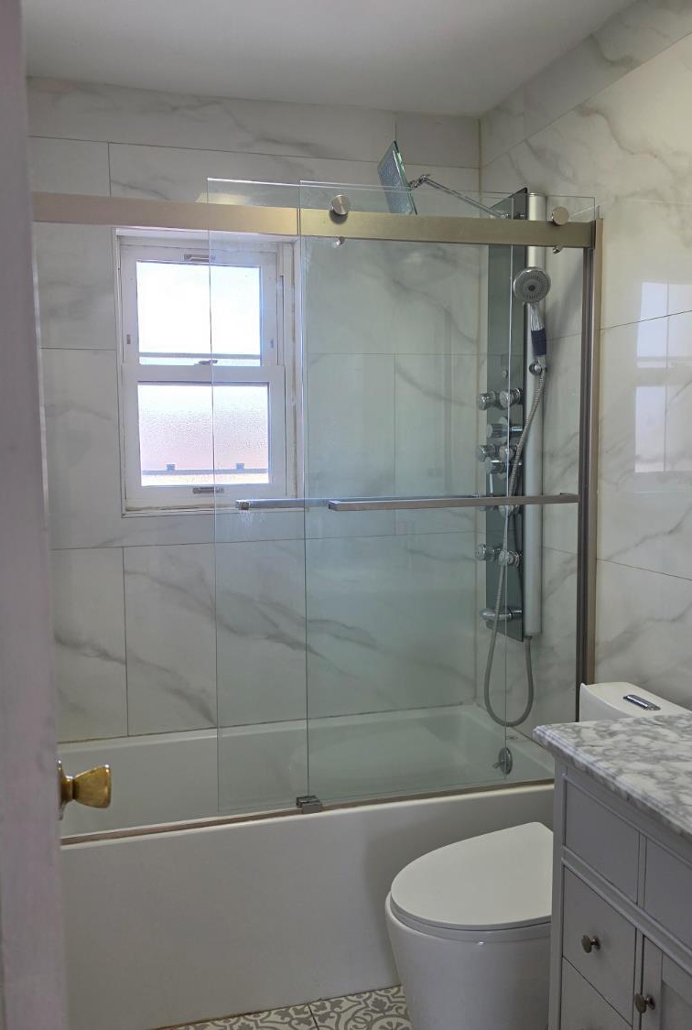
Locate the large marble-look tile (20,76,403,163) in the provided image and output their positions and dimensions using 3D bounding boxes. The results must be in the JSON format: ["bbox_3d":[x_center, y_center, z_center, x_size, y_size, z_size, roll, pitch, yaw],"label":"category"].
[{"bbox_3d":[-0.421,-1.219,2.841,1.210,0.165,0.012,-2,5,-16],"label":"large marble-look tile"}]

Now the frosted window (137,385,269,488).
[{"bbox_3d":[-0.459,-0.265,2.992,0.425,0.335,0.030,-2,5,-16],"label":"frosted window"}]

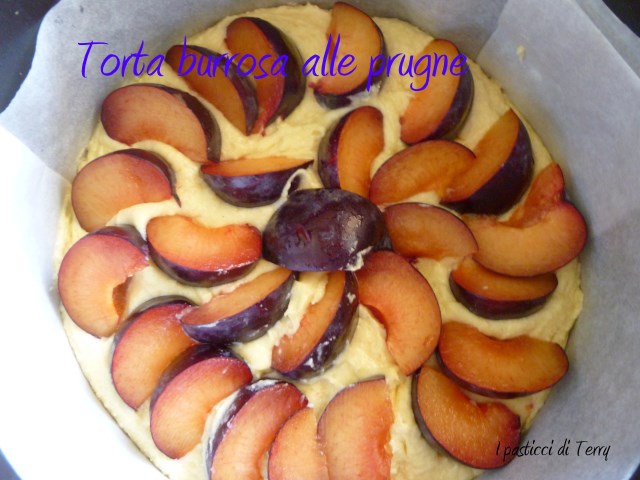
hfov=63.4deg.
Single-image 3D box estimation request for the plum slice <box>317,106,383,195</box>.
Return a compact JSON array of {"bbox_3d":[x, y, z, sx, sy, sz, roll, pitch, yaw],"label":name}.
[{"bbox_3d":[0.015,-0.043,0.259,0.028,0.024,0.048,19,76,2],"label":"plum slice"}]

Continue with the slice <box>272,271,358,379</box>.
[{"bbox_3d":[0.001,0.041,0.246,0.026,0.025,0.057,35,83,3],"label":"slice"}]

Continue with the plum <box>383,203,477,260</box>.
[{"bbox_3d":[0.053,-0.004,0.250,0.045,0.020,0.026,18,76,2],"label":"plum"}]

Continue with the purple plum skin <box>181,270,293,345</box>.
[{"bbox_3d":[-0.036,0.032,0.237,0.051,0.026,0.023,-27,79,-9],"label":"purple plum skin"}]

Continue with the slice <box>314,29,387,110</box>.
[{"bbox_3d":[0.016,-0.092,0.273,0.032,0.023,0.053,15,77,2],"label":"slice"}]

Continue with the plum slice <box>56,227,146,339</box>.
[{"bbox_3d":[-0.102,0.016,0.246,0.035,0.024,0.050,24,82,1],"label":"plum slice"}]

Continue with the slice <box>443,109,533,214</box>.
[{"bbox_3d":[0.087,-0.037,0.261,0.029,0.026,0.060,40,77,7],"label":"slice"}]

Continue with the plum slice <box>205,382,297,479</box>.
[{"bbox_3d":[-0.032,0.088,0.238,0.031,0.022,0.058,32,83,2],"label":"plum slice"}]

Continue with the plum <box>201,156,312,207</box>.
[{"bbox_3d":[-0.030,-0.026,0.255,0.053,0.026,0.025,0,83,-2],"label":"plum"}]

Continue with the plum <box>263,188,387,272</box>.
[{"bbox_3d":[0.003,-0.005,0.241,0.056,0.026,0.037,4,76,-2],"label":"plum"}]

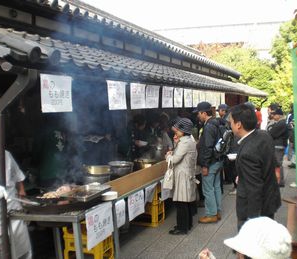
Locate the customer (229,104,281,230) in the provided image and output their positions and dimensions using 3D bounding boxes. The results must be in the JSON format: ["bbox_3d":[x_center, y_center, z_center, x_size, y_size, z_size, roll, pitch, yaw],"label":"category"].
[{"bbox_3d":[0.904,0.626,3.200,0.380,1.680,0.500,1,4,37],"label":"customer"}]

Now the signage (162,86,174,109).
[{"bbox_3d":[0.291,-0.475,5.625,0.020,0.310,0.440,0,3,24],"label":"signage"}]

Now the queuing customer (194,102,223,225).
[{"bbox_3d":[0.875,0.470,5.616,0.420,1.740,0.500,-1,3,16],"label":"queuing customer"}]

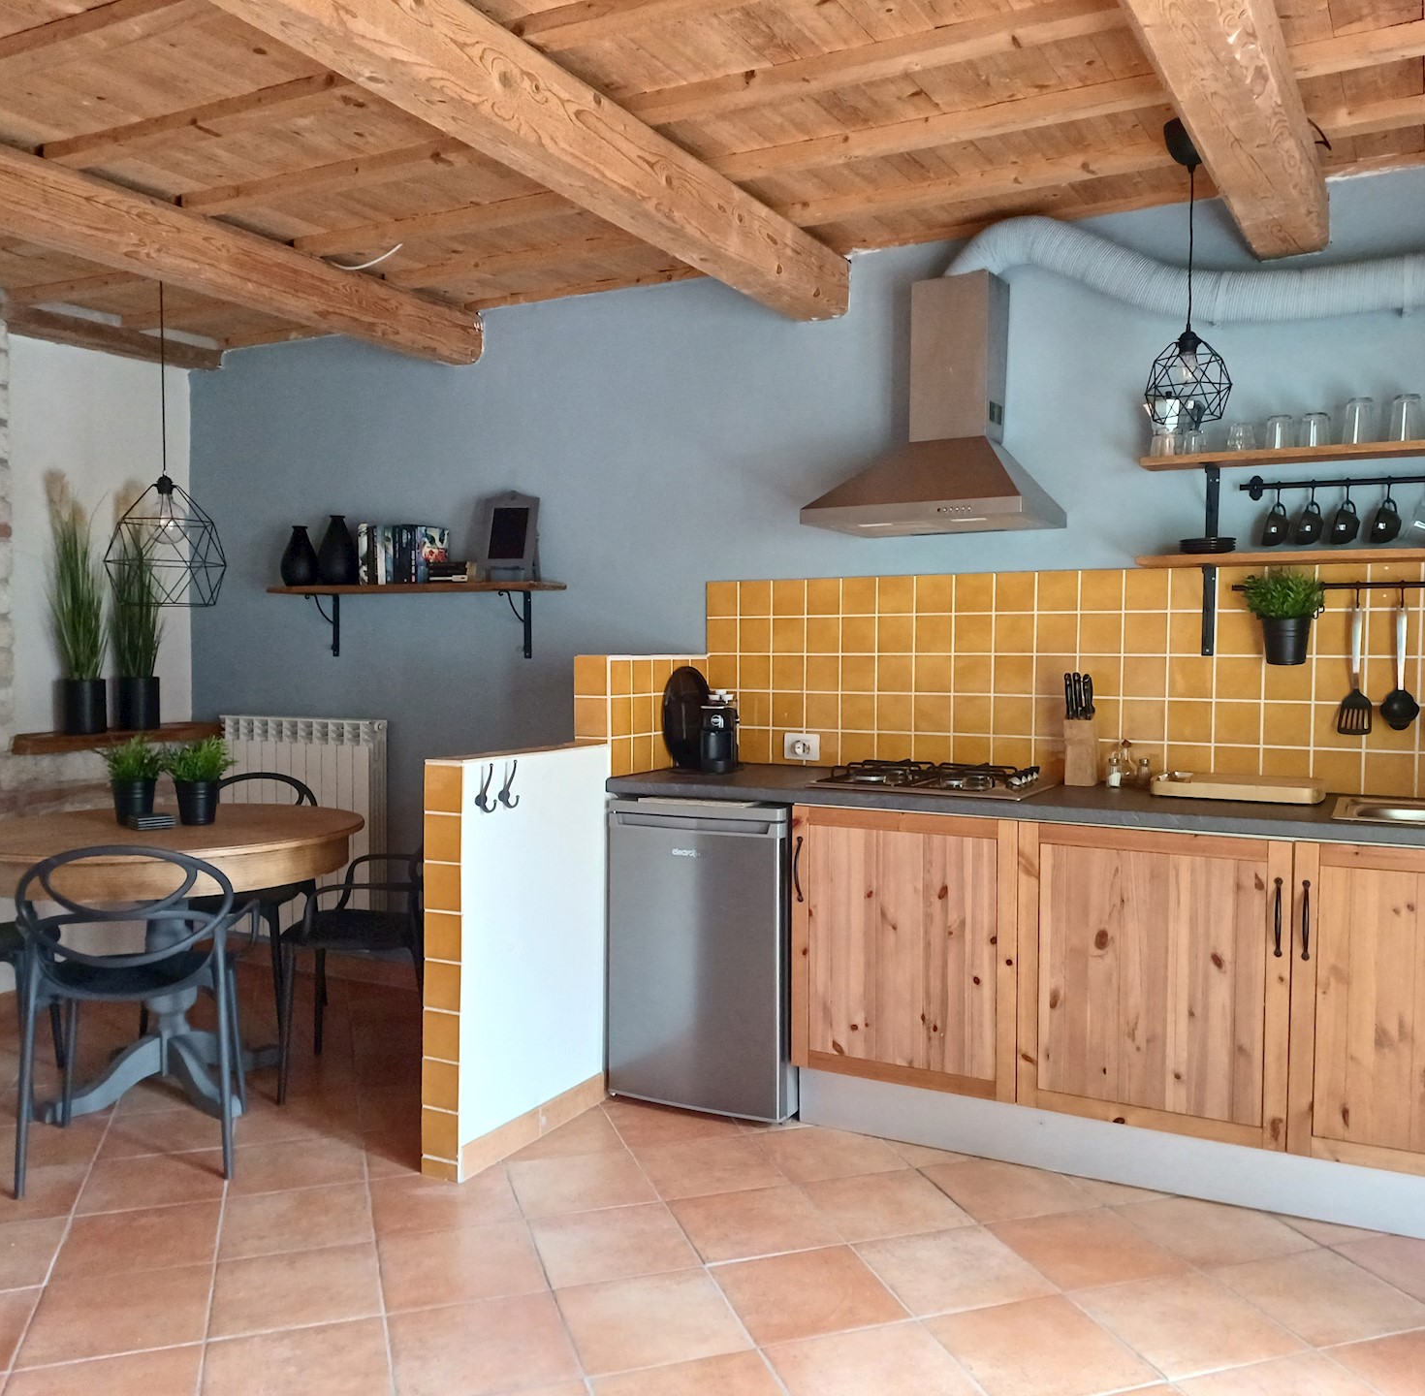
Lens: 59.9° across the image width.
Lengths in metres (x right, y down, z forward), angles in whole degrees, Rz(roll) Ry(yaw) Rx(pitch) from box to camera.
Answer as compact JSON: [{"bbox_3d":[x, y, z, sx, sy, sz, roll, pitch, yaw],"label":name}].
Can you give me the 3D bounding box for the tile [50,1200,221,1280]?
[{"bbox_3d":[-1.228,1.167,2.654,0.315,0.010,0.315,0,2,-18],"label":"tile"}]

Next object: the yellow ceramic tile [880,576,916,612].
[{"bbox_3d":[0.558,-0.310,3.727,0.114,0.114,0.010,1,2,28],"label":"yellow ceramic tile"}]

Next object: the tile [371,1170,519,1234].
[{"bbox_3d":[-0.626,1.173,2.884,0.317,0.010,0.317,0,2,-18],"label":"tile"}]

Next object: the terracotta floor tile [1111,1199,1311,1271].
[{"bbox_3d":[1.109,1.179,2.754,0.317,0.010,0.315,0,2,-18],"label":"terracotta floor tile"}]

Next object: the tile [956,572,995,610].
[{"bbox_3d":[0.768,-0.303,3.608,0.115,0.115,0.009,1,2,28],"label":"tile"}]

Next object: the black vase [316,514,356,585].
[{"bbox_3d":[-1.423,-0.558,4.689,0.148,0.266,0.148,1,2,28],"label":"black vase"}]

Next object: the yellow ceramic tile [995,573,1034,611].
[{"bbox_3d":[0.886,-0.310,3.620,0.118,0.118,0.010,1,2,27],"label":"yellow ceramic tile"}]

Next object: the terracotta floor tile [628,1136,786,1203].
[{"bbox_3d":[-0.007,1.178,3.097,0.320,0.010,0.320,0,2,-18],"label":"terracotta floor tile"}]

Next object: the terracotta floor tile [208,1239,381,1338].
[{"bbox_3d":[-0.836,1.191,2.488,0.320,0.010,0.320,0,2,-18],"label":"terracotta floor tile"}]

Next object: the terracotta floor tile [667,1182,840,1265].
[{"bbox_3d":[0.089,1.182,2.776,0.317,0.010,0.317,0,2,-18],"label":"terracotta floor tile"}]

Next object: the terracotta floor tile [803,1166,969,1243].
[{"bbox_3d":[0.399,1.177,2.867,0.316,0.010,0.316,0,2,-18],"label":"terracotta floor tile"}]

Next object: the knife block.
[{"bbox_3d":[1.010,0.144,3.360,0.085,0.185,0.110,1,2,23],"label":"knife block"}]

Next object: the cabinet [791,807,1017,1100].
[{"bbox_3d":[0.609,0.632,3.400,0.600,0.698,0.560,1,2,28],"label":"cabinet"}]

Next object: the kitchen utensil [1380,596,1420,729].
[{"bbox_3d":[1.718,-0.081,3.086,0.086,0.328,0.080,1,2,28],"label":"kitchen utensil"}]

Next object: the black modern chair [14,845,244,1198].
[{"bbox_3d":[-1.444,0.744,3.127,0.550,0.820,0.490,0,2,-15],"label":"black modern chair"}]

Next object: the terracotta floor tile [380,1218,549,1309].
[{"bbox_3d":[-0.522,1.175,2.559,0.317,0.010,0.315,0,2,-18],"label":"terracotta floor tile"}]

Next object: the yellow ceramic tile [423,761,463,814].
[{"bbox_3d":[-0.646,0.219,2.945,0.108,0.118,0.009,1,2,28],"label":"yellow ceramic tile"}]

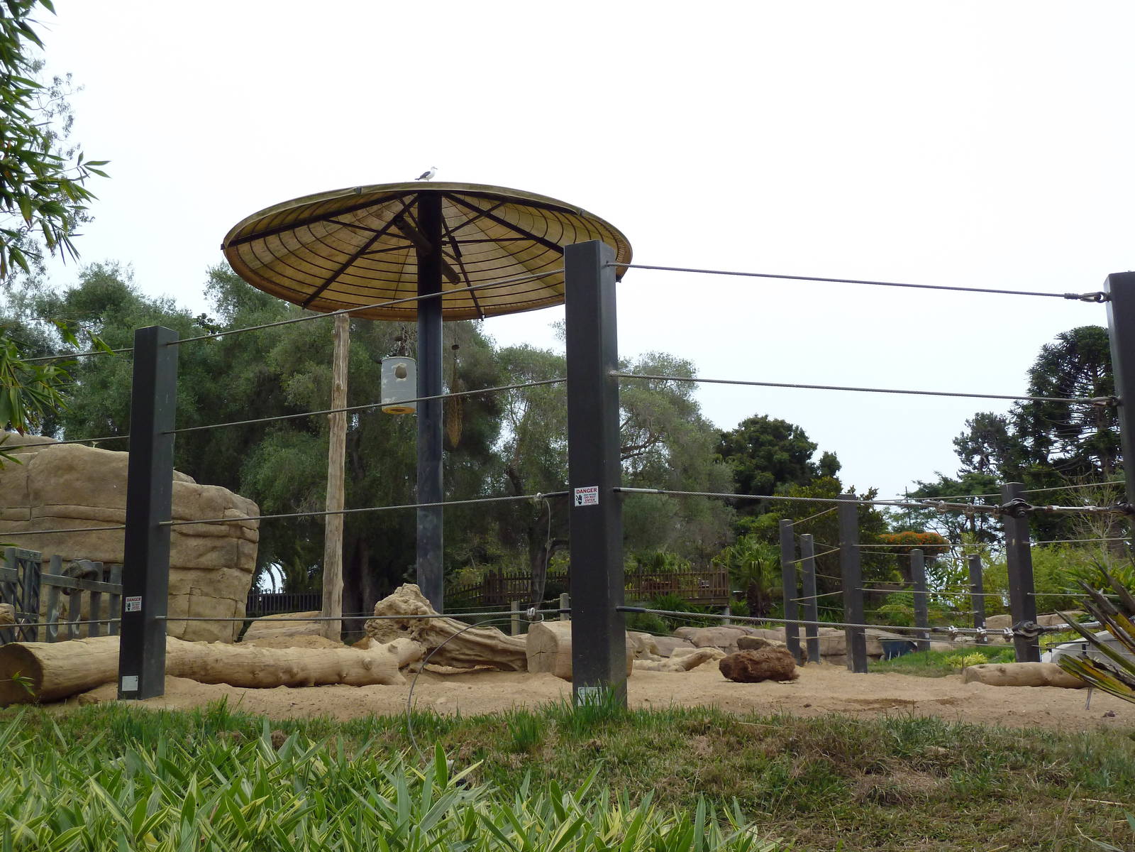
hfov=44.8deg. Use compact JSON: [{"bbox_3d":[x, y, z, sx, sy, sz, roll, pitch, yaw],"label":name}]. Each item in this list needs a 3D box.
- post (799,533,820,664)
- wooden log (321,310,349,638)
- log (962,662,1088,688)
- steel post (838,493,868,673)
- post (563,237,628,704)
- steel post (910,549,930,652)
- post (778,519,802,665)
[{"bbox_3d":[4.594,3.284,25.969,0.205,2.450,0.205,-5,-12,16],"label":"post"},{"bbox_3d":[-2.926,0.610,17.534,0.250,4.220,0.250,0,-12,0],"label":"wooden log"},{"bbox_3d":[4.892,2.646,14.616,1.460,0.267,0.280,1,-12,-12],"label":"log"},{"bbox_3d":[4.005,2.197,19.352,0.203,2.450,0.203,1,-12,-8],"label":"steel post"},{"bbox_3d":[0.150,0.230,7.220,0.202,2.450,0.202,-7,-13,28],"label":"post"},{"bbox_3d":[7.764,3.946,30.223,0.207,2.420,0.207,-10,-15,38],"label":"steel post"},{"bbox_3d":[3.716,2.797,22.904,0.205,2.450,0.205,-1,-12,1],"label":"post"}]

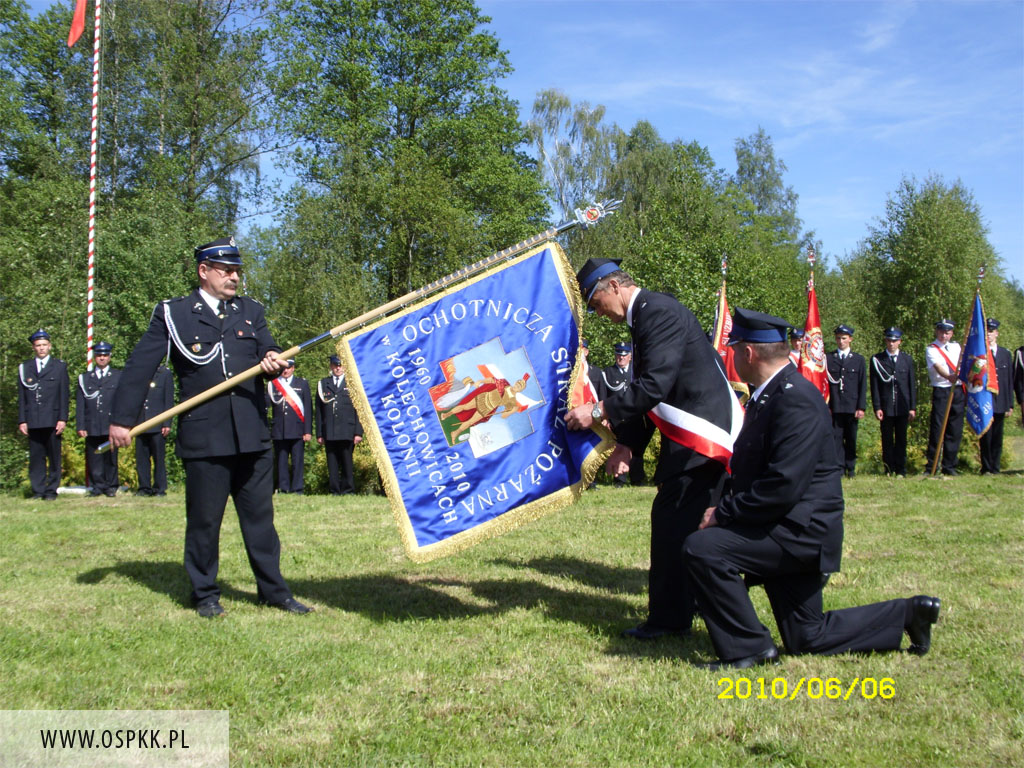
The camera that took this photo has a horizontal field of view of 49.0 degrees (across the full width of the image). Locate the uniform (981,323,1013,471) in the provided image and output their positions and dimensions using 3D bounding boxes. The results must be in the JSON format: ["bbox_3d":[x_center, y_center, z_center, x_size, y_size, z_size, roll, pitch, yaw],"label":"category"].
[{"bbox_3d":[5.623,0.157,13.100,0.500,1.780,0.350,0,-1,14],"label":"uniform"}]

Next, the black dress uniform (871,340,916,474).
[{"bbox_3d":[4.582,0.306,13.500,0.540,1.600,0.320,0,-1,13],"label":"black dress uniform"}]

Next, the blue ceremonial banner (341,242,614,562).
[{"bbox_3d":[-0.140,0.078,5.000,1.120,1.040,0.200,-25,-2,5],"label":"blue ceremonial banner"}]

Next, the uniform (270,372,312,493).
[{"bbox_3d":[-2.745,0.581,13.900,0.540,1.540,0.330,0,-1,-6],"label":"uniform"}]

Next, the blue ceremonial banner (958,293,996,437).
[{"bbox_3d":[5.301,-0.222,12.800,0.450,1.620,0.360,0,-1,18],"label":"blue ceremonial banner"}]

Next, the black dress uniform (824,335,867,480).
[{"bbox_3d":[4.005,0.258,13.500,0.510,1.700,0.320,-1,-1,19],"label":"black dress uniform"}]

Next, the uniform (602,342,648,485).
[{"bbox_3d":[1.373,0.357,13.600,0.550,1.710,0.330,0,-1,6],"label":"uniform"}]

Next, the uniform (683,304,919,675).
[{"bbox_3d":[1.146,0.394,4.450,0.960,1.370,0.600,0,-1,-5],"label":"uniform"}]

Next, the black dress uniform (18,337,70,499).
[{"bbox_3d":[-5.085,0.342,12.200,0.560,1.790,0.330,0,-1,-9],"label":"black dress uniform"}]

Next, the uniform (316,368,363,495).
[{"bbox_3d":[-2.179,0.625,14.200,0.560,1.550,0.340,0,-1,0],"label":"uniform"}]

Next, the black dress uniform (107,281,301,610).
[{"bbox_3d":[-1.477,0.286,5.400,0.820,1.570,0.480,0,-1,-22],"label":"black dress uniform"}]

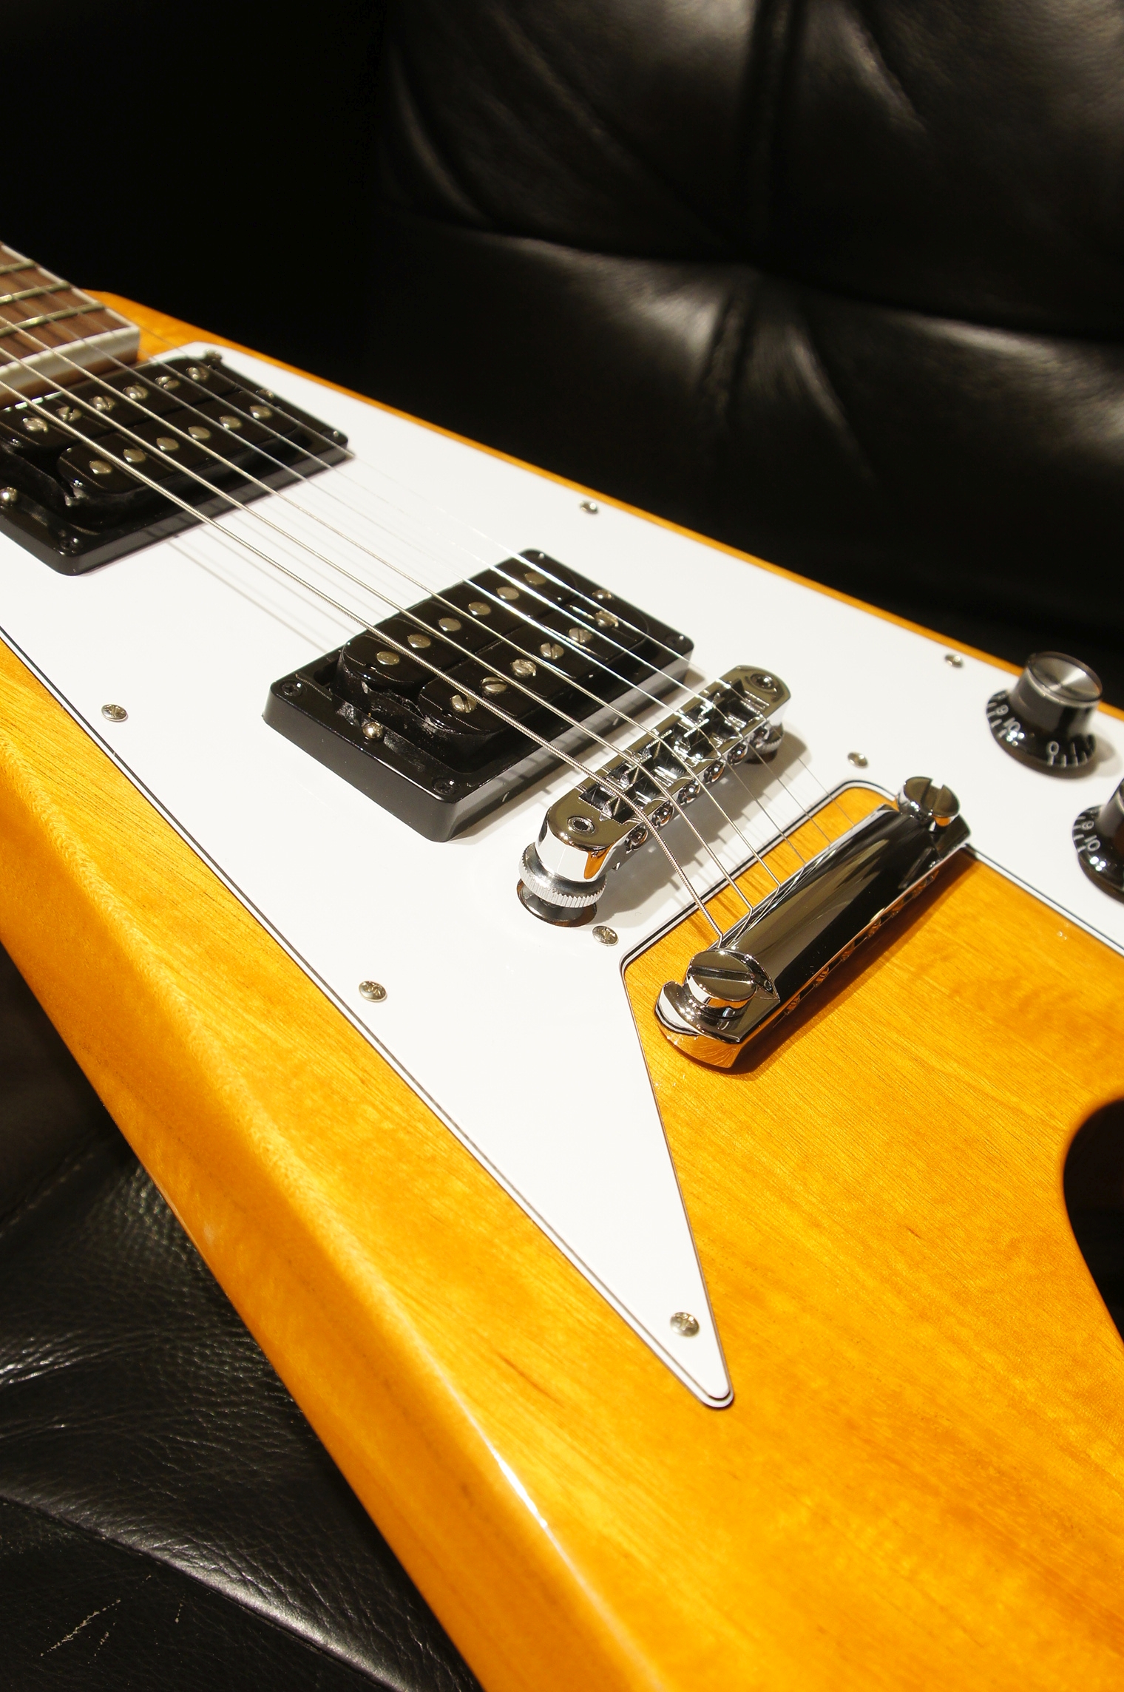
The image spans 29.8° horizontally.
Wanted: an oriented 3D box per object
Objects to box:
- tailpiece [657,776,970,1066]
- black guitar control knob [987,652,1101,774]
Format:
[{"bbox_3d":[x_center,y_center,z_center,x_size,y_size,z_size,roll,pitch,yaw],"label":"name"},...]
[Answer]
[{"bbox_3d":[0.050,0.011,0.395,0.018,0.013,0.100,35,40,17],"label":"tailpiece"},{"bbox_3d":[0.107,-0.030,0.461,0.026,0.017,0.026,34,39,18],"label":"black guitar control knob"}]

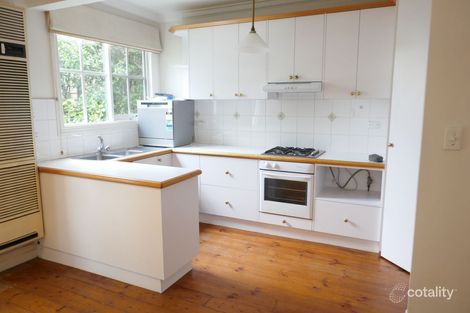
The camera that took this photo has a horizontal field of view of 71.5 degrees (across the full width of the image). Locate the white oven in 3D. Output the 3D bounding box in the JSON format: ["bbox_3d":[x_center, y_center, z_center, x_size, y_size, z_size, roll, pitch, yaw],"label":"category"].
[{"bbox_3d":[0.647,0.318,3.690,0.592,0.585,0.570,4,9,24],"label":"white oven"}]

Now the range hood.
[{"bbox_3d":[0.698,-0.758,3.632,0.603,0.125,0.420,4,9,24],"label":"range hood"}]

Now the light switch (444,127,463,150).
[{"bbox_3d":[1.159,-0.095,1.735,0.075,0.116,0.018,4,9,24],"label":"light switch"}]

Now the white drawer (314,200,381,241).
[{"bbox_3d":[1.211,0.605,3.461,0.630,0.340,0.500,4,8,25],"label":"white drawer"}]

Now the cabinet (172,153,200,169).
[{"bbox_3d":[-0.473,0.328,4.239,0.405,0.790,0.580,4,9,24],"label":"cabinet"}]

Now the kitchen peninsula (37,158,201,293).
[{"bbox_3d":[-1.082,0.541,2.860,1.523,0.900,0.545,4,9,24],"label":"kitchen peninsula"}]

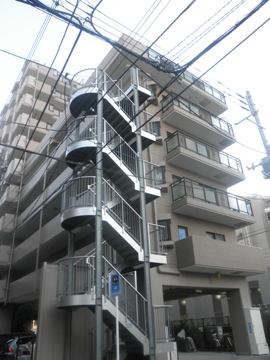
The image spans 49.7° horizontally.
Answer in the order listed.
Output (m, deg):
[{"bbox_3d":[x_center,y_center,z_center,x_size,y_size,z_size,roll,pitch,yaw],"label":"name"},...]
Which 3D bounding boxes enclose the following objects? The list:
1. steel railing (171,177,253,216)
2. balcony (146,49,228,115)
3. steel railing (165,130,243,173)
[{"bbox_3d":[4.397,1.244,16.275,5.590,0.989,1.193,16,-33,-33],"label":"steel railing"},{"bbox_3d":[3.382,-6.273,19.665,7.273,1.275,1.275,16,-33,-33],"label":"balcony"},{"bbox_3d":[4.267,-1.301,17.586,5.590,0.969,1.193,16,-33,-33],"label":"steel railing"}]

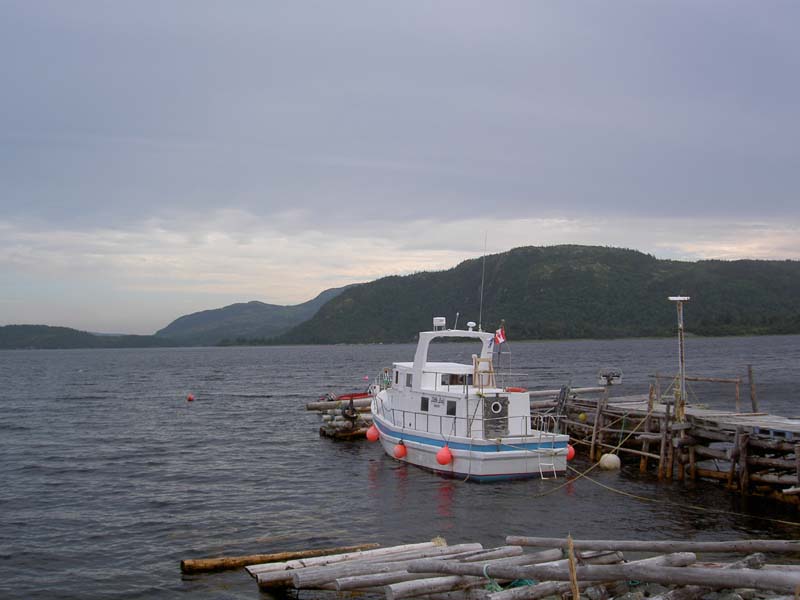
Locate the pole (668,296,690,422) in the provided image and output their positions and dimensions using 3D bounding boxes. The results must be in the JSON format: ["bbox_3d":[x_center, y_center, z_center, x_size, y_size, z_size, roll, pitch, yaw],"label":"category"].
[{"bbox_3d":[8.029,1.716,26.054,0.560,3.606,0.280,-1,-3,0],"label":"pole"}]

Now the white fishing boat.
[{"bbox_3d":[1.327,3.177,31.371,3.690,4.879,10.374,0,-3,-28],"label":"white fishing boat"}]

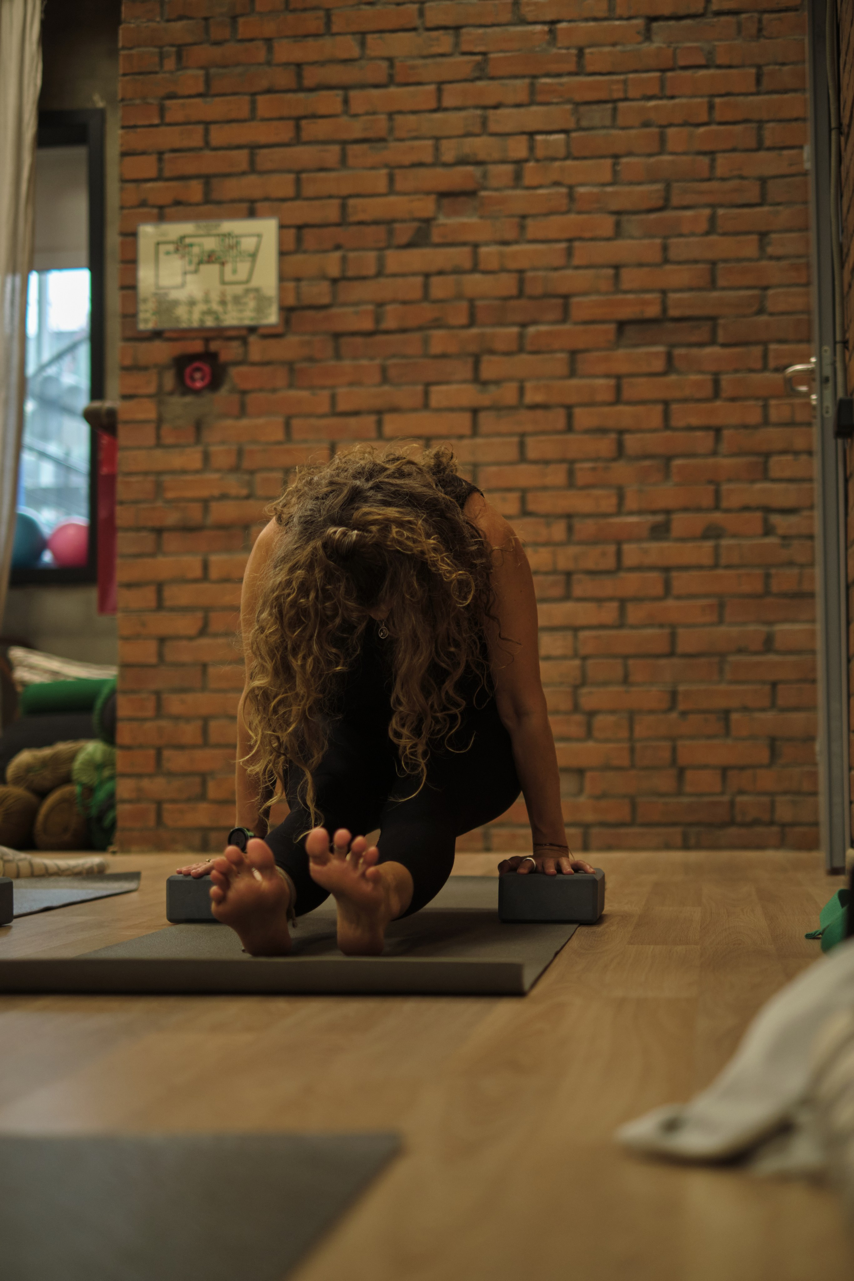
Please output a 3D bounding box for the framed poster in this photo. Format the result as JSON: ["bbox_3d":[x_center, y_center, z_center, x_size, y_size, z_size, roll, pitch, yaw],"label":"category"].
[{"bbox_3d":[-0.609,-1.016,5.237,0.400,0.300,0.020,-1,-4,7],"label":"framed poster"}]

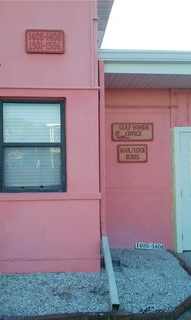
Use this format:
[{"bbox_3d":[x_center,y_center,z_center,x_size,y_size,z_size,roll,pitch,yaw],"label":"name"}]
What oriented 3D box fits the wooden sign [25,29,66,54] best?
[{"bbox_3d":[-0.682,-1.607,4.035,0.520,0.335,0.040,-1,-2,-4],"label":"wooden sign"}]

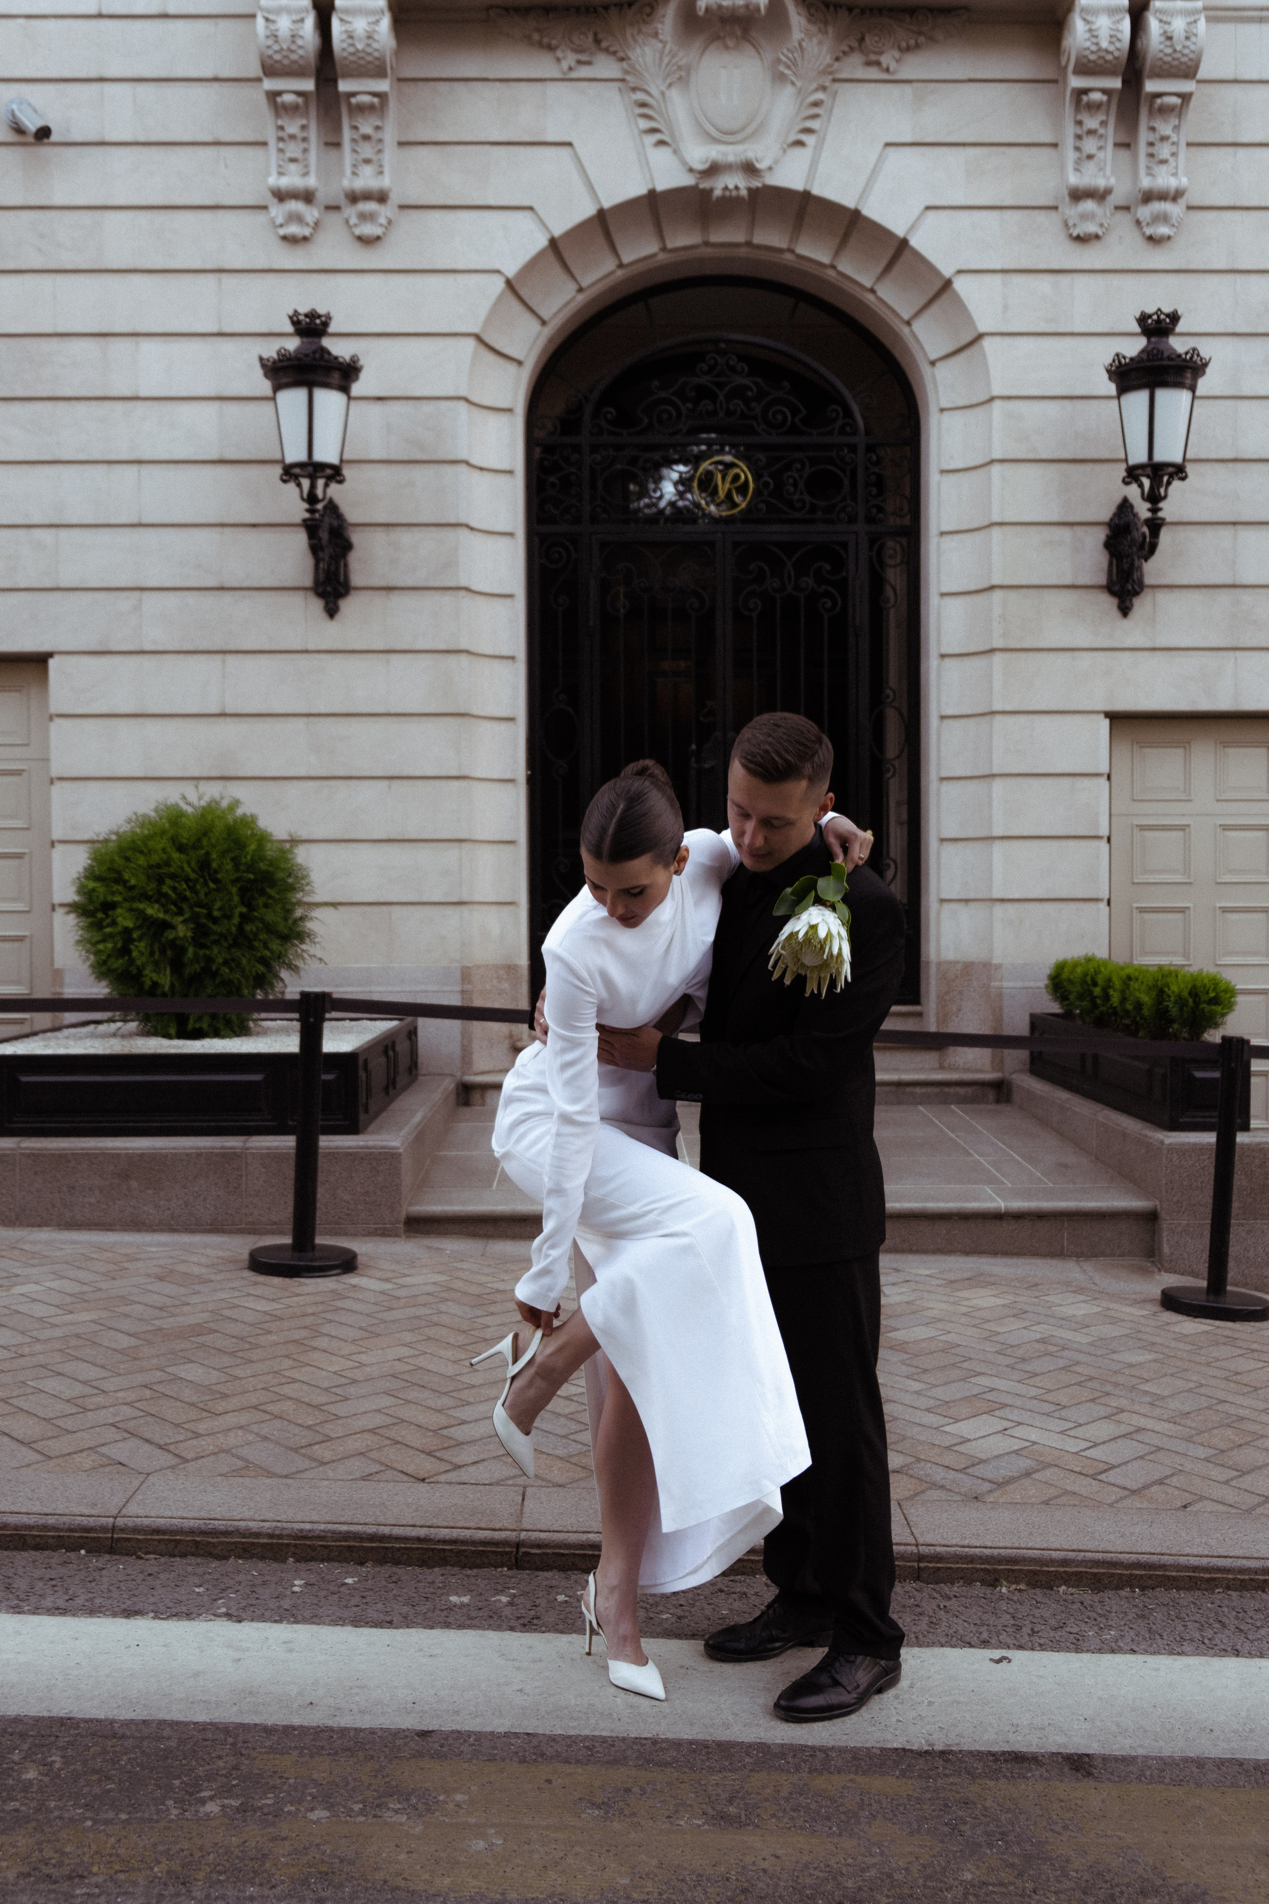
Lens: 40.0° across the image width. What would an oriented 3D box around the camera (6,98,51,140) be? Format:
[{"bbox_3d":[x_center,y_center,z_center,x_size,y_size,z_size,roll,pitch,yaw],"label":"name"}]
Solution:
[{"bbox_3d":[-2.984,-4.096,8.589,0.256,0.118,0.118,46,23,22],"label":"camera"}]

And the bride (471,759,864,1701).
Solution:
[{"bbox_3d":[0.057,0.481,3.040,0.650,1.619,0.552,-1,2,-31],"label":"bride"}]

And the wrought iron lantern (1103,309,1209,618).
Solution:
[{"bbox_3d":[2.502,-2.360,8.429,0.522,1.356,0.818,0,2,-1],"label":"wrought iron lantern"}]

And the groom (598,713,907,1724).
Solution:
[{"bbox_3d":[0.169,0.444,3.110,0.473,1.728,0.532,-2,2,-43],"label":"groom"}]

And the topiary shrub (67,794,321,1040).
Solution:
[{"bbox_3d":[-1.943,-0.140,7.704,1.073,1.050,1.044,0,2,-1],"label":"topiary shrub"}]

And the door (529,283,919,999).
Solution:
[{"bbox_3d":[0.481,-1.641,9.322,2.096,3.836,0.148,0,2,-1],"label":"door"}]

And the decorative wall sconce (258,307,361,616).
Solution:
[{"bbox_3d":[-1.517,-2.337,8.351,0.522,1.332,0.857,0,2,-1],"label":"decorative wall sconce"}]

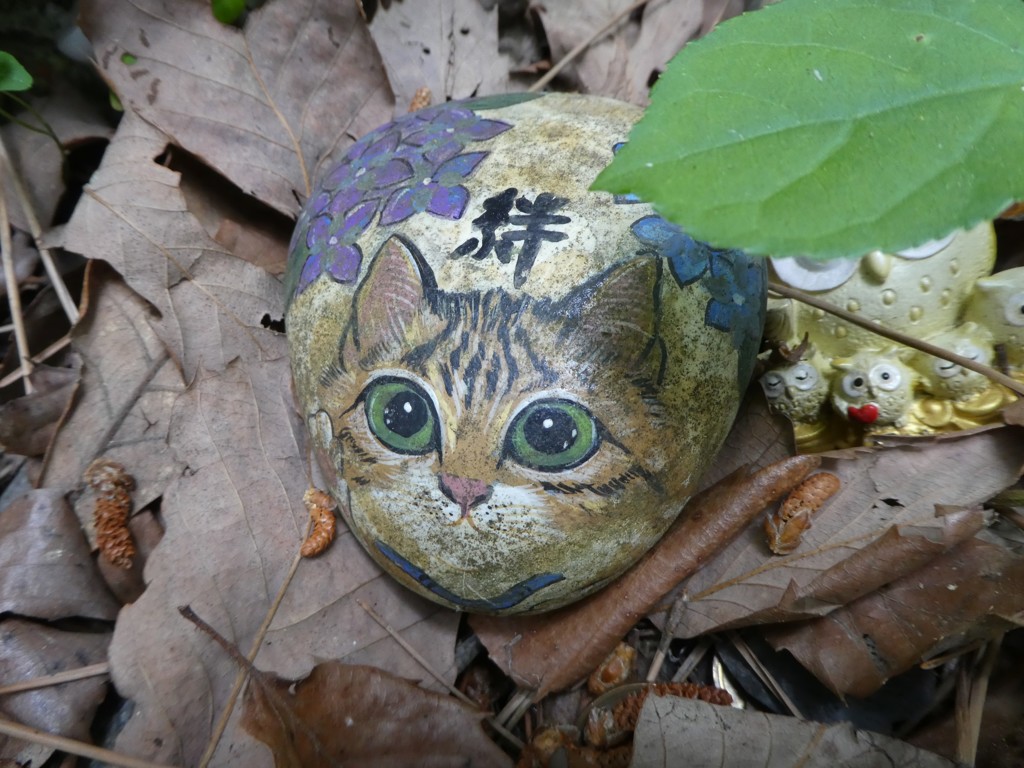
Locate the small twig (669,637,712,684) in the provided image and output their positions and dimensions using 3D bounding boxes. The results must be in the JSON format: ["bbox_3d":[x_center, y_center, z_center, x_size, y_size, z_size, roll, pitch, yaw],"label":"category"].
[{"bbox_3d":[0.044,0.068,0.175,0.003,0.002,0.014,39,74,22],"label":"small twig"}]

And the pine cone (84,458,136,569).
[{"bbox_3d":[-0.104,0.033,0.184,0.011,0.011,0.028,-22,65,-13],"label":"pine cone"}]

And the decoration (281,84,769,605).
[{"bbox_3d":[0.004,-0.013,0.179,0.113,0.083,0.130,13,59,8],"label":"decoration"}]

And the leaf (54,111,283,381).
[{"bbox_3d":[-0.115,-0.045,0.231,0.060,0.025,0.120,-35,64,-20],"label":"leaf"}]

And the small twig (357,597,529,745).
[{"bbox_3d":[-0.018,0.068,0.168,0.052,0.002,0.002,37,65,13],"label":"small twig"}]

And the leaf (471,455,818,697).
[{"bbox_3d":[0.040,0.044,0.178,0.101,0.018,0.023,-24,61,-14],"label":"leaf"}]

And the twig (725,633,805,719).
[{"bbox_3d":[0.062,0.071,0.174,0.003,0.002,0.025,-35,74,-20],"label":"twig"}]

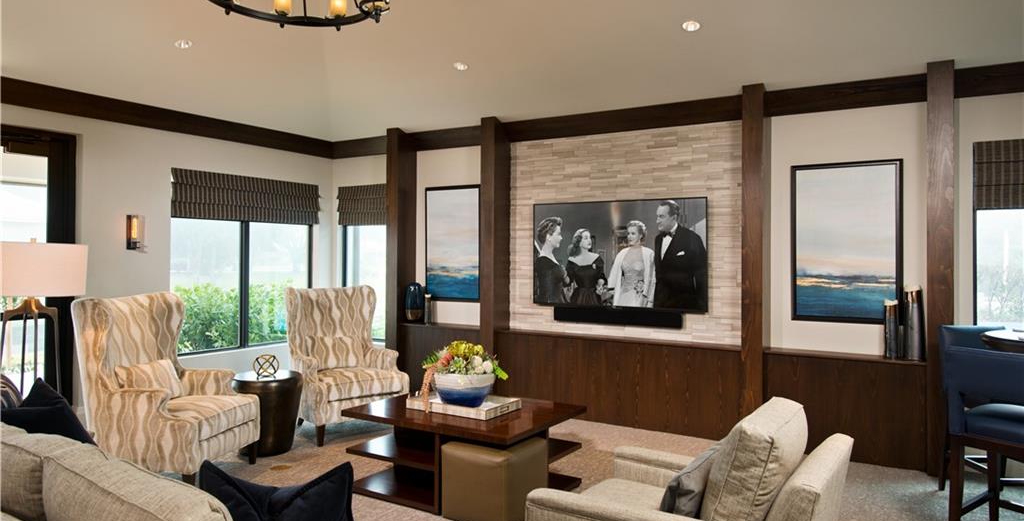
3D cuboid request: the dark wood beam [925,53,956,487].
[{"bbox_3d":[2.922,0.059,4.662,0.147,2.770,0.296,0,0,32],"label":"dark wood beam"}]

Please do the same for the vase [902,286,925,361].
[{"bbox_3d":[2.811,0.436,4.768,0.150,0.518,0.150,0,0,32],"label":"vase"}]

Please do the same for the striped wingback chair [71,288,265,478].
[{"bbox_3d":[-2.184,0.811,4.406,0.860,1.140,0.760,0,0,11],"label":"striped wingback chair"}]

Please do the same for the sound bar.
[{"bbox_3d":[0.895,0.486,5.847,1.142,0.120,0.100,0,1,31],"label":"sound bar"}]

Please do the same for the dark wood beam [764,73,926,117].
[{"bbox_3d":[2.447,-1.198,5.031,1.059,0.178,0.166,0,0,32],"label":"dark wood beam"}]

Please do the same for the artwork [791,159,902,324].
[{"bbox_3d":[2.419,-0.127,4.949,0.719,1.148,0.045,0,1,31],"label":"artwork"}]

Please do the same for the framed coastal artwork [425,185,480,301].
[{"bbox_3d":[-0.599,-0.166,7.042,0.742,1.186,0.043,0,0,32],"label":"framed coastal artwork"}]

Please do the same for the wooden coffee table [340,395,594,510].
[{"bbox_3d":[-0.291,1.187,4.317,1.225,0.496,0.920,0,0,32],"label":"wooden coffee table"}]

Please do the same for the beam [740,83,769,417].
[{"bbox_3d":[1.895,0.054,5.295,0.147,2.770,0.296,0,0,32],"label":"beam"}]

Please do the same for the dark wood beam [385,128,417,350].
[{"bbox_3d":[-1.156,0.041,7.176,0.149,2.770,0.296,0,0,32],"label":"dark wood beam"}]

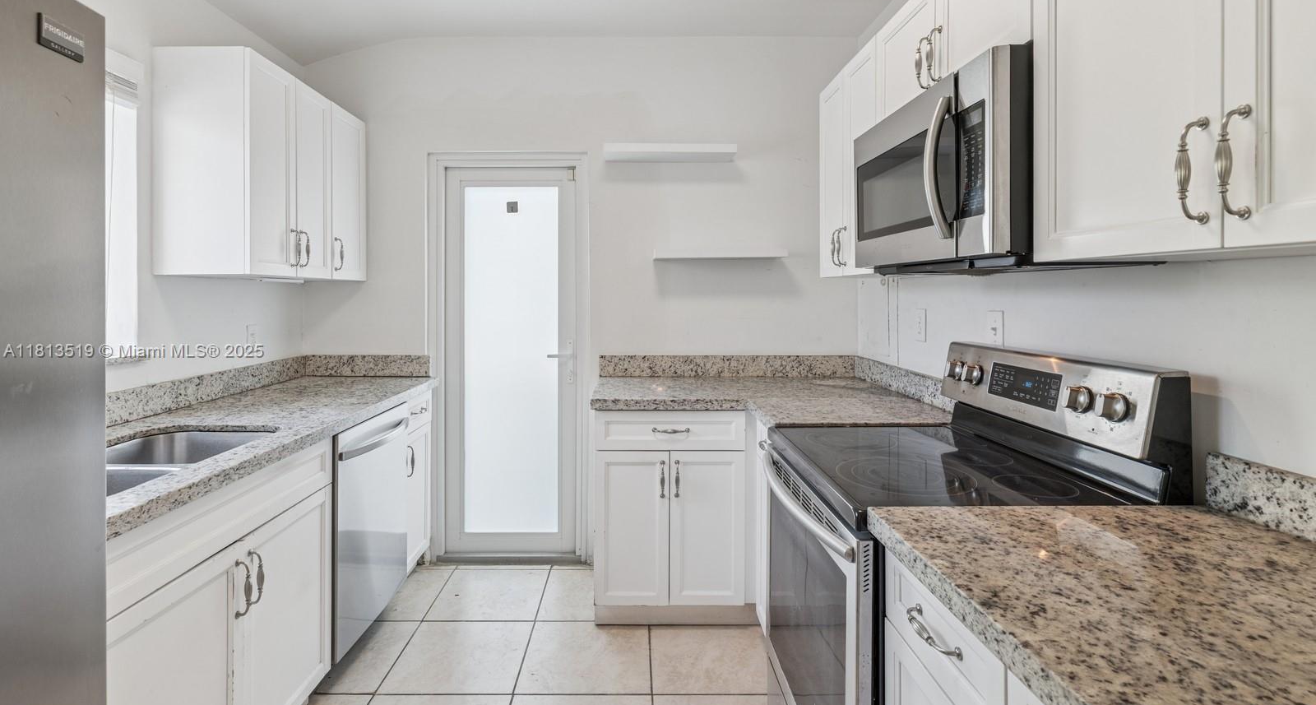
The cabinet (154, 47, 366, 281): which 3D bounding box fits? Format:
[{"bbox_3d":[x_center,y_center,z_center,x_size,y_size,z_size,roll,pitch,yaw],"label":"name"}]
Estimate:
[{"bbox_3d":[-1.606,-0.712,2.485,0.335,0.795,0.890,0,6,-2],"label":"cabinet"}]

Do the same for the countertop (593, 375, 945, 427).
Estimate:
[{"bbox_3d":[0.381,0.191,2.390,1.290,0.043,1.100,0,6,-1],"label":"countertop"}]

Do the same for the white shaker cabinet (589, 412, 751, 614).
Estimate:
[{"bbox_3d":[0.038,0.583,2.595,0.590,0.770,0.620,0,6,-1],"label":"white shaker cabinet"}]

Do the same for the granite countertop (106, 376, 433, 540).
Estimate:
[{"bbox_3d":[-1.383,0.232,1.960,0.715,0.042,1.970,0,6,-2],"label":"granite countertop"}]

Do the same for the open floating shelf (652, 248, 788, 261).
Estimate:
[{"bbox_3d":[0.282,-0.473,2.830,0.620,0.048,0.220,0,6,-1],"label":"open floating shelf"}]

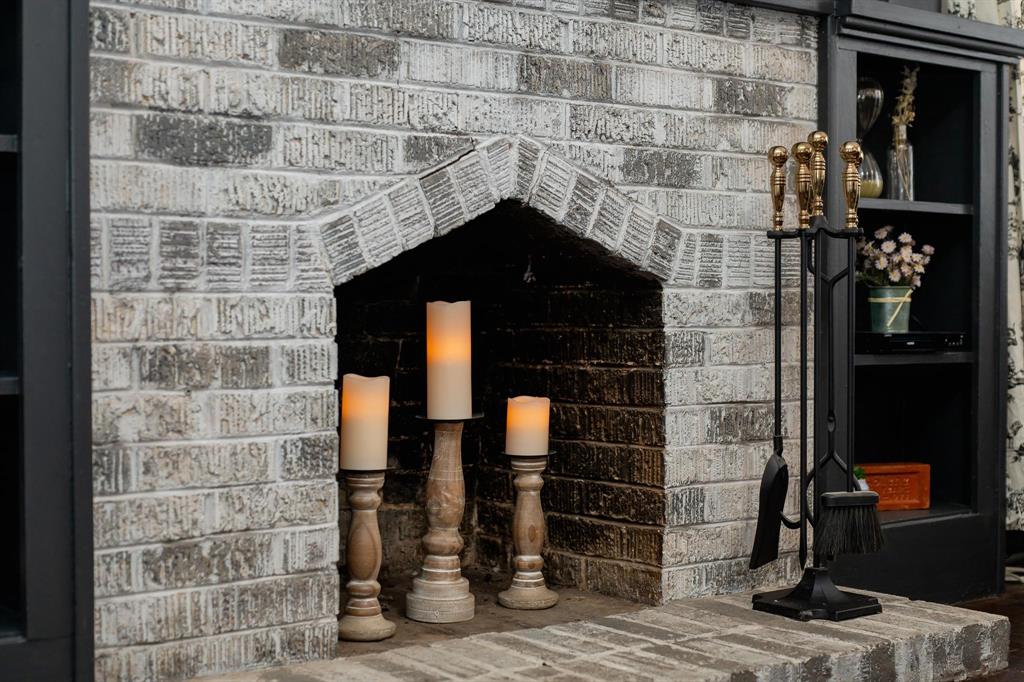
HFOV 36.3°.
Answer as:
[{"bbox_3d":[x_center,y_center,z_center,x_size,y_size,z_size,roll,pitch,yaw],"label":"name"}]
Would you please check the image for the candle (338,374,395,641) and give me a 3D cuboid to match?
[{"bbox_3d":[-0.240,0.266,2.536,0.106,0.419,0.106,0,2,0],"label":"candle"}]

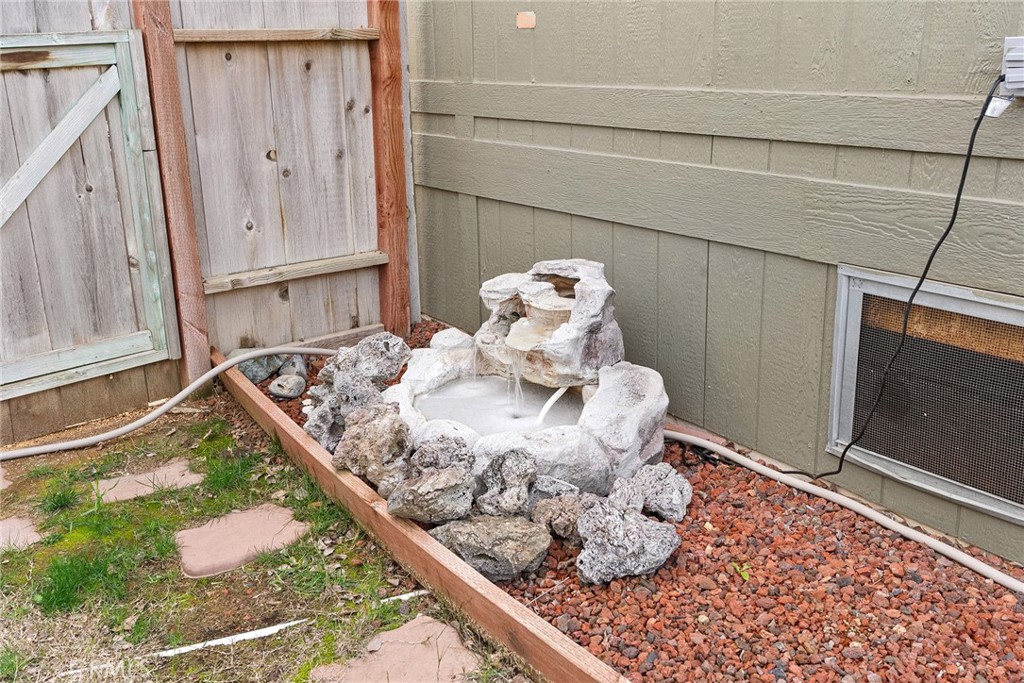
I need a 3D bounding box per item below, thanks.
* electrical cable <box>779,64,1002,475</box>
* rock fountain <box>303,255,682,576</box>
[{"bbox_3d":[0.846,-0.089,2.337,0.094,1.028,0.481,-13,20,-34],"label":"electrical cable"},{"bbox_3d":[0.013,0.098,2.740,0.862,0.497,1.326,-14,21,-37],"label":"rock fountain"}]

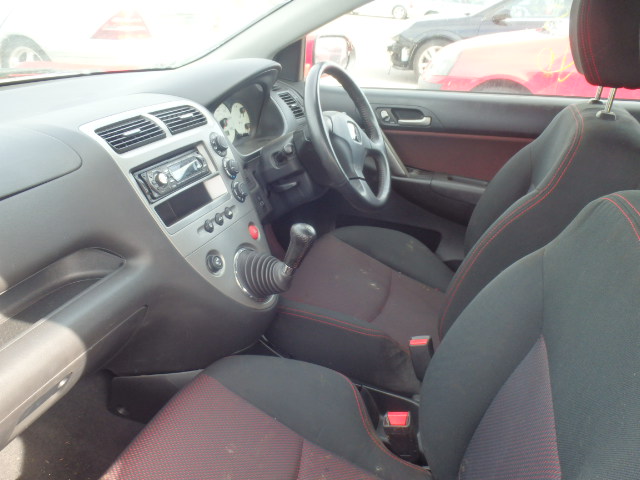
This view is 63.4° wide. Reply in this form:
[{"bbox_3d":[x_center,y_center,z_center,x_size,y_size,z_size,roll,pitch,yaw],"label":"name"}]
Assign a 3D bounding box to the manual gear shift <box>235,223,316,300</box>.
[{"bbox_3d":[-0.082,0.038,1.016,0.155,0.180,0.115,10,26,21],"label":"manual gear shift"}]

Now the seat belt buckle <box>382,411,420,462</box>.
[{"bbox_3d":[0.146,0.341,0.869,0.043,0.090,0.029,-10,18,28],"label":"seat belt buckle"}]

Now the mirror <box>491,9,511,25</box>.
[{"bbox_3d":[2.412,-2.968,6.900,0.165,0.170,0.220,6,25,12],"label":"mirror"}]

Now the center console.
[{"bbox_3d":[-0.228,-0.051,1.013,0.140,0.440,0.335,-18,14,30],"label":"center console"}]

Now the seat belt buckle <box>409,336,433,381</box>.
[{"bbox_3d":[0.219,0.249,1.070,0.043,0.090,0.029,-10,18,28],"label":"seat belt buckle"}]

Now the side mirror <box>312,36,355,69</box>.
[{"bbox_3d":[0.012,-0.595,1.675,0.100,0.140,0.195,16,29,31],"label":"side mirror"}]

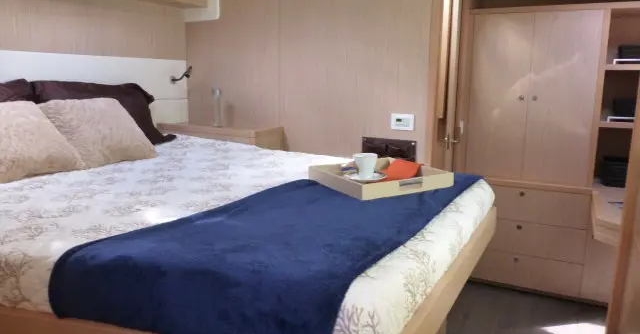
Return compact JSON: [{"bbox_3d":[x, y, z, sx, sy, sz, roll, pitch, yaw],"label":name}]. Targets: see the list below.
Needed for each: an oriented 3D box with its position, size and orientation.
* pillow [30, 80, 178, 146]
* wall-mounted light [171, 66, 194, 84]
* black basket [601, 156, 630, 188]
[{"bbox_3d":[-1.043,-0.247,2.254,0.160,0.380,0.710,-20,1,28],"label":"pillow"},{"bbox_3d":[-0.857,-0.565,2.737,0.130,0.105,0.055,5,12,25],"label":"wall-mounted light"},{"bbox_3d":[1.862,0.027,2.668,0.260,0.175,0.220,7,12,29],"label":"black basket"}]

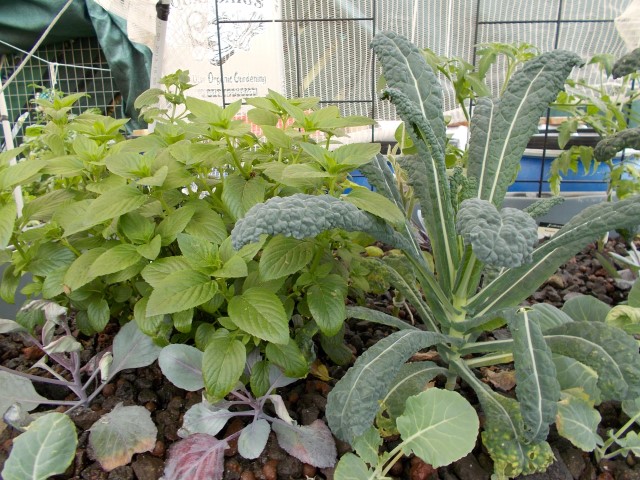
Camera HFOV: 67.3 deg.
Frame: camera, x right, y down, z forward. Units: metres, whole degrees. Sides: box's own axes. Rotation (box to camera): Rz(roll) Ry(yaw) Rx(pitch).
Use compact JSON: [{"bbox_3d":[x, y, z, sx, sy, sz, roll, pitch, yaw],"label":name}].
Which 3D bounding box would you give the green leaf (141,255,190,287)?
[{"bbox_3d":[-0.170,0.034,0.552,0.067,0.017,0.042,-11,43,-32],"label":"green leaf"}]

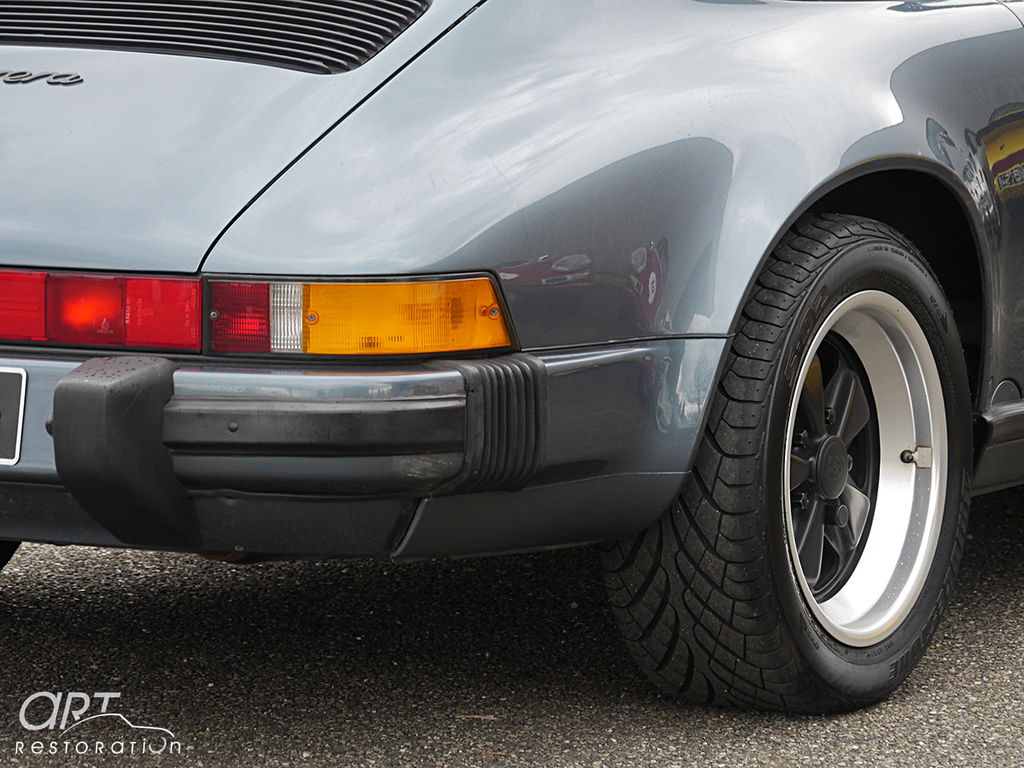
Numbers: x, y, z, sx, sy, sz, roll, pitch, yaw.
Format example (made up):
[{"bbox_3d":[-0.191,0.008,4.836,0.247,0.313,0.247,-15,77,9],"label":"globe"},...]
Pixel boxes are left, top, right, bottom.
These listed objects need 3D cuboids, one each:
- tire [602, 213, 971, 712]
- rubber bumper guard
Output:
[{"bbox_3d":[0.345,0.097,6.394,0.232,0.624,0.631,4,7,31],"label":"tire"},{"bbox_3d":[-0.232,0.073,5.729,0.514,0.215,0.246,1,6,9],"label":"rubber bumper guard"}]

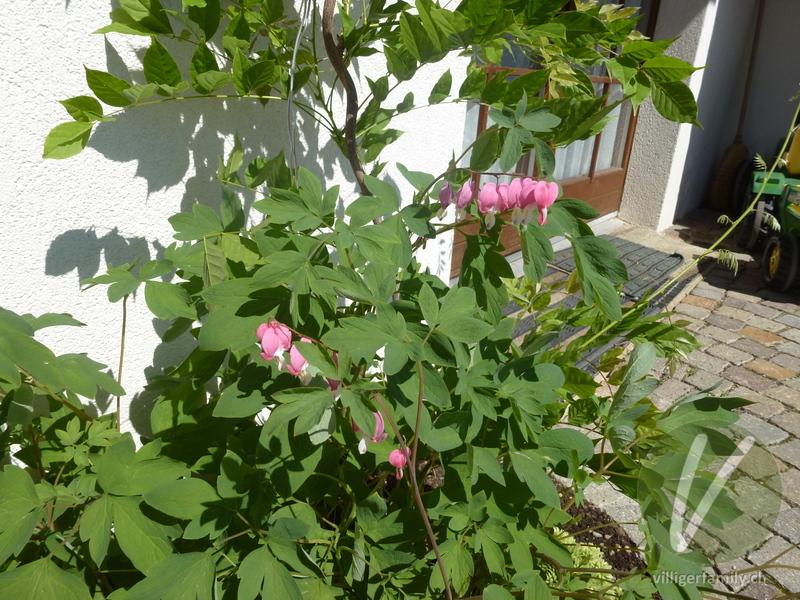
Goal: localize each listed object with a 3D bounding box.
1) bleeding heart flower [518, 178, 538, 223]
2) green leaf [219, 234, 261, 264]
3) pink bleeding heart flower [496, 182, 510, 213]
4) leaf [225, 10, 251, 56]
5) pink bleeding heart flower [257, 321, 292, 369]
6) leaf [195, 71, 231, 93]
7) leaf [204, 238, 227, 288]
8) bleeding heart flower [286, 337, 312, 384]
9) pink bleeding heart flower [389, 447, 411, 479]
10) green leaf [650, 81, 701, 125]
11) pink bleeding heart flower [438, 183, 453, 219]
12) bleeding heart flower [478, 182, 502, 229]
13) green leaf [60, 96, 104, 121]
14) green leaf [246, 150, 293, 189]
[{"bbox_3d":[0.107,-0.082,0.460,0.020,0.037,0.021,7,21,12],"label":"bleeding heart flower"},{"bbox_3d":[-0.218,-0.069,0.760,0.056,0.043,0.035,-4,22,-16],"label":"green leaf"},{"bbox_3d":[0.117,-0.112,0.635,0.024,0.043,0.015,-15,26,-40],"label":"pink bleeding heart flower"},{"bbox_3d":[-0.246,-0.404,0.840,0.042,0.070,0.030,-7,23,-24],"label":"leaf"},{"bbox_3d":[-0.102,0.036,0.450,0.029,0.037,0.026,-2,21,-13],"label":"pink bleeding heart flower"},{"bbox_3d":[-0.338,-0.394,1.000,0.061,0.035,0.038,-5,25,-17],"label":"leaf"},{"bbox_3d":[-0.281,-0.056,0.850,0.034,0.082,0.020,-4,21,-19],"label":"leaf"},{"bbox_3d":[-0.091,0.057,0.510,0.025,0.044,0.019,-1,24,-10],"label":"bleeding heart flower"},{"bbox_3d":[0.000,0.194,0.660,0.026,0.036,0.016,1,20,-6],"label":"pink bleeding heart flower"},{"bbox_3d":[0.367,-0.262,0.740,0.066,0.062,0.030,12,23,22],"label":"green leaf"},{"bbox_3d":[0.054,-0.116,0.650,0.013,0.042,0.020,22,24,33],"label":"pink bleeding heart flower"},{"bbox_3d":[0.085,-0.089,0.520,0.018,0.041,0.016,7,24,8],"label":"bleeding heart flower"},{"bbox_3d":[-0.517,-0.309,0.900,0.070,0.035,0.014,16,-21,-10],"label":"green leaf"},{"bbox_3d":[-0.242,-0.242,1.030,0.083,0.066,0.041,-3,24,-13],"label":"green leaf"}]

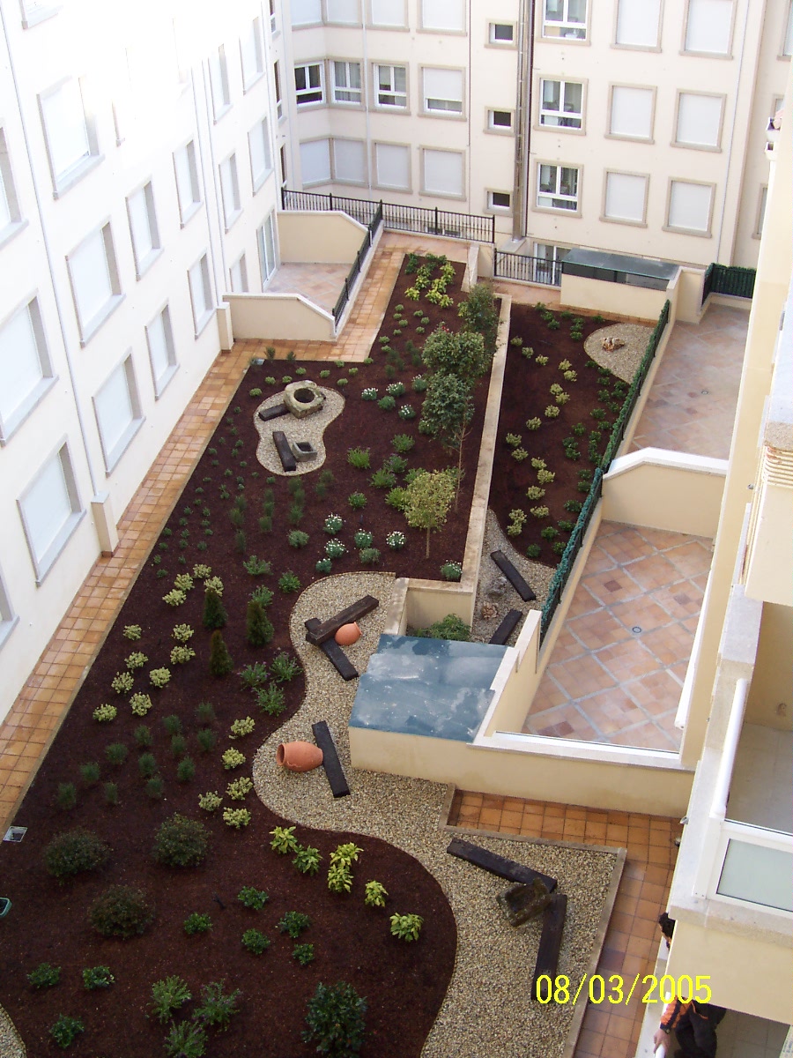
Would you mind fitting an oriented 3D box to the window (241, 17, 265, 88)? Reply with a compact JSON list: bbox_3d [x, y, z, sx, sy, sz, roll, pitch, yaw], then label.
[{"bbox_3d":[-4.008,-13.274,31.580,0.150,1.622,2.166,3,35,7],"label":"window"}]

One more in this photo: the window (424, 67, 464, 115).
[{"bbox_3d":[1.653,-15.111,38.994,1.504,1.513,0.170,17,38,26],"label":"window"}]

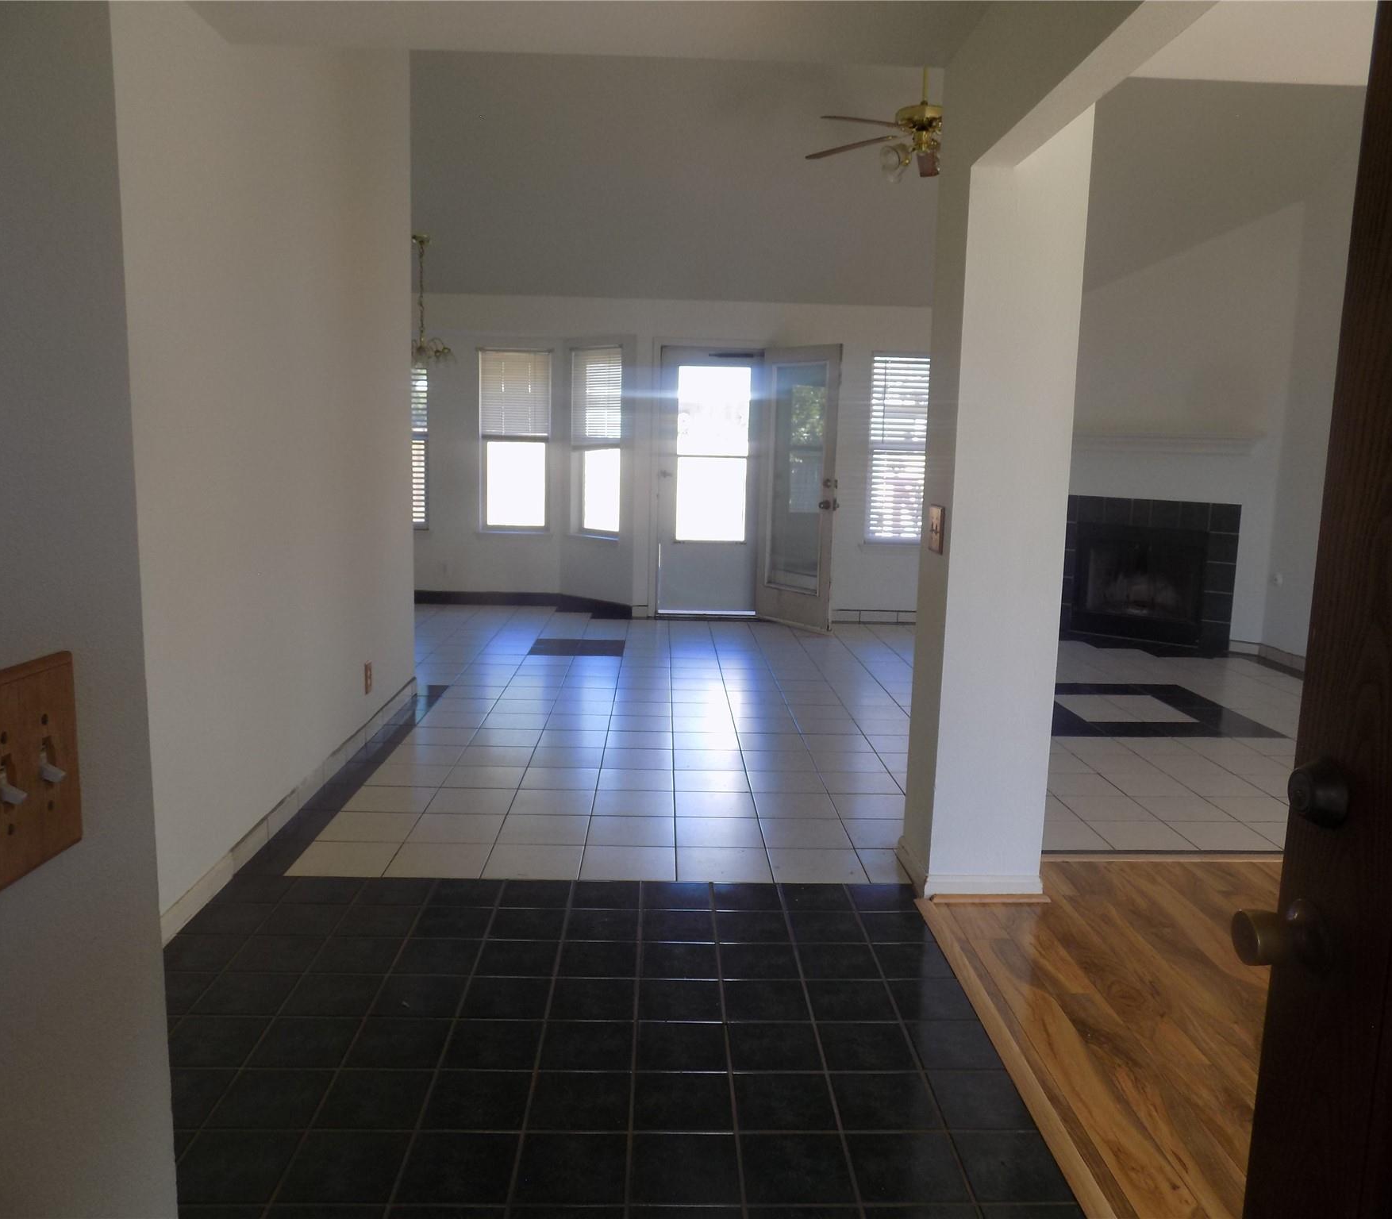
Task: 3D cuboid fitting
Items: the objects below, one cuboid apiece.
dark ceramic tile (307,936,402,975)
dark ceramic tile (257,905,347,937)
[{"bbox_3d":[-0.879,0.906,2.813,0.199,0.010,0.199,1,8,-2],"label":"dark ceramic tile"},{"bbox_3d":[-1.086,0.866,2.991,0.200,0.010,0.200,1,8,-2],"label":"dark ceramic tile"}]

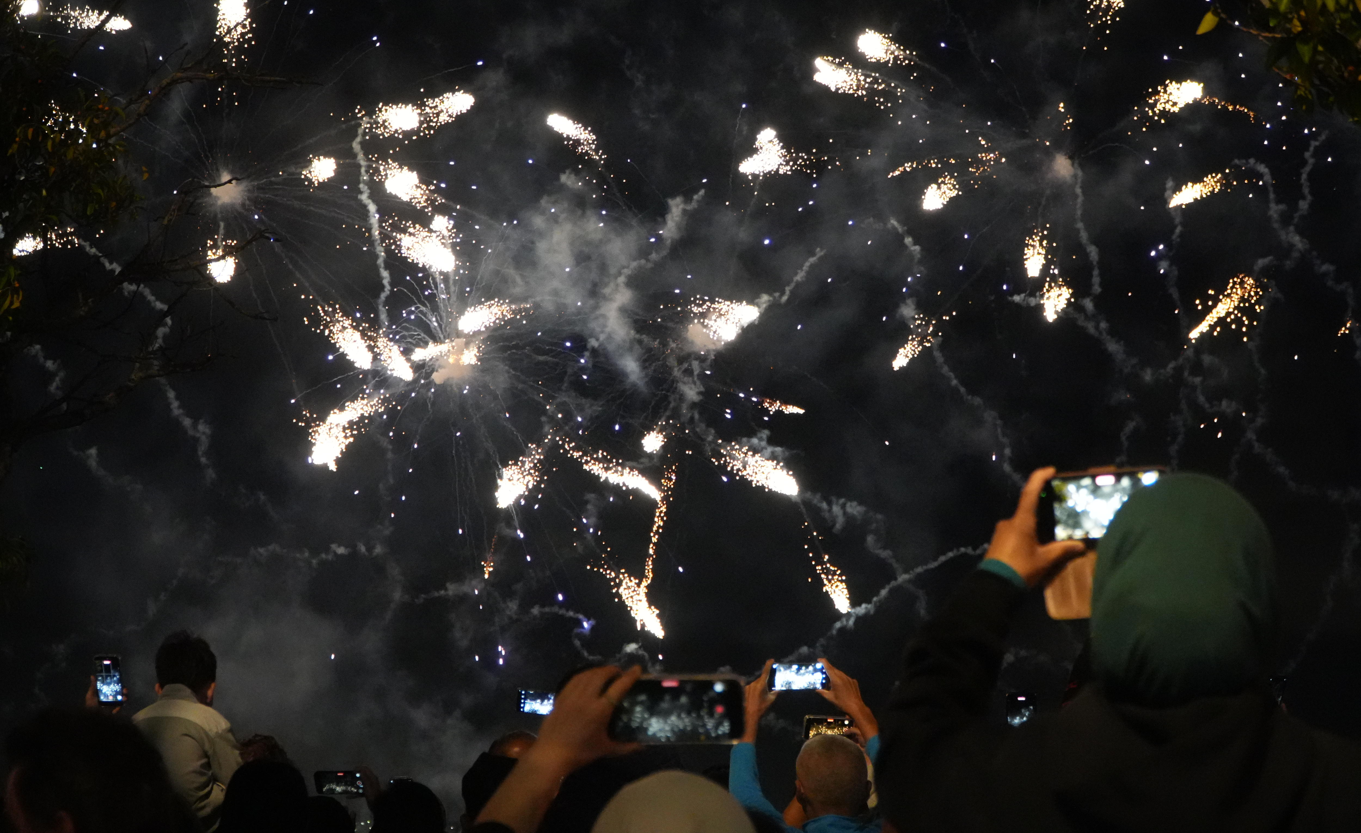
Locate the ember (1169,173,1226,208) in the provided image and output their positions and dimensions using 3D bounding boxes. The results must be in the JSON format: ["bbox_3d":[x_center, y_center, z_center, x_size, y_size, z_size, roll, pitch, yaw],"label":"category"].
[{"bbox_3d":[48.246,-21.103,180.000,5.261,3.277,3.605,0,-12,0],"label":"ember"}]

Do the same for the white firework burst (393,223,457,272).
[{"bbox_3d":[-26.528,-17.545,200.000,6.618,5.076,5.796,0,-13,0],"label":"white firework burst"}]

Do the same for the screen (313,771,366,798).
[{"bbox_3d":[-0.968,1.047,5.500,0.150,0.072,0.009,0,5,0],"label":"screen"}]

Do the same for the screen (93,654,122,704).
[{"bbox_3d":[-1.632,0.750,5.500,0.074,0.152,0.009,-5,18,-3],"label":"screen"}]

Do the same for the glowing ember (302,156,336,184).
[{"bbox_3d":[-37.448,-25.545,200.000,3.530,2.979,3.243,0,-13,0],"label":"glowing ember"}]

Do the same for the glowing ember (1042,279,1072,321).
[{"bbox_3d":[39.047,-12.028,200.000,3.199,4.635,3.850,0,-13,0],"label":"glowing ember"}]

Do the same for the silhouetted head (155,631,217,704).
[{"bbox_3d":[-1.371,0.700,5.350,0.168,0.215,0.190,-1,3,12],"label":"silhouetted head"}]

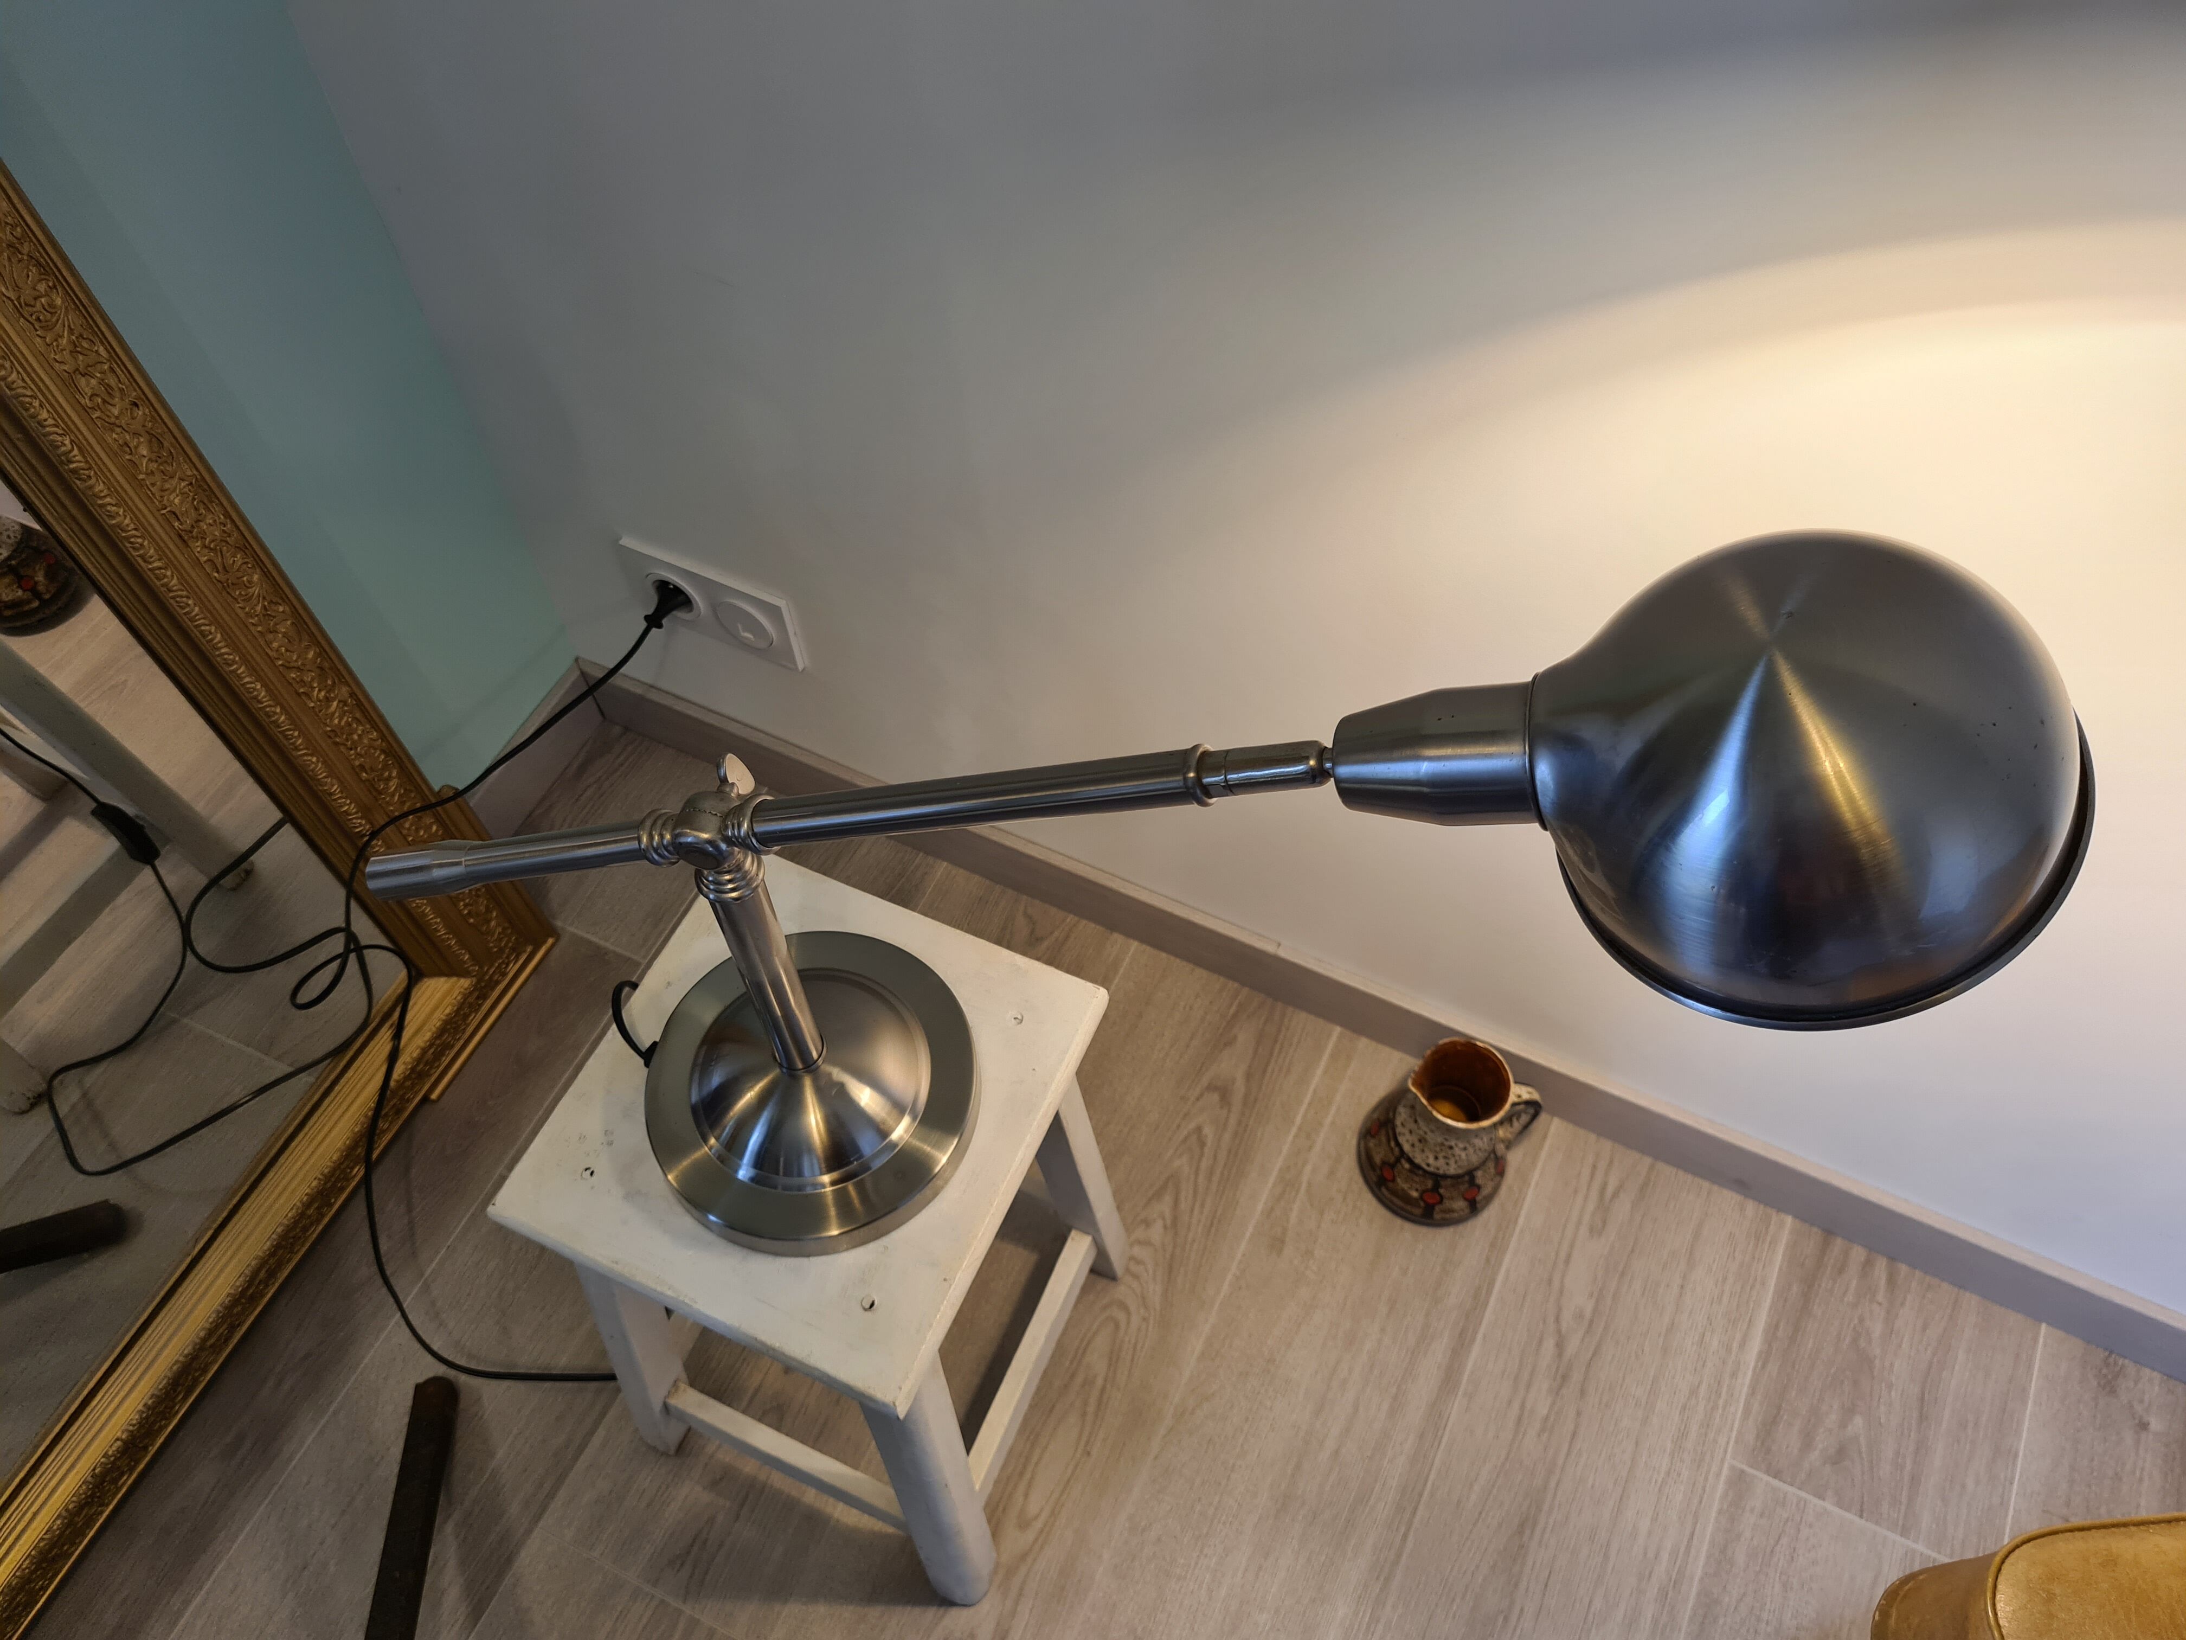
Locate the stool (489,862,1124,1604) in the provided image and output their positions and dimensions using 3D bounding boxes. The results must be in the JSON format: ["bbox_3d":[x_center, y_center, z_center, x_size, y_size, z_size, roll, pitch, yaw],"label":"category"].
[{"bbox_3d":[-0.156,0.280,1.111,0.290,0.460,0.310,21,59,14],"label":"stool"}]

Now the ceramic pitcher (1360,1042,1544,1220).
[{"bbox_3d":[0.283,0.242,1.309,0.126,0.158,0.122,4,57,3],"label":"ceramic pitcher"}]

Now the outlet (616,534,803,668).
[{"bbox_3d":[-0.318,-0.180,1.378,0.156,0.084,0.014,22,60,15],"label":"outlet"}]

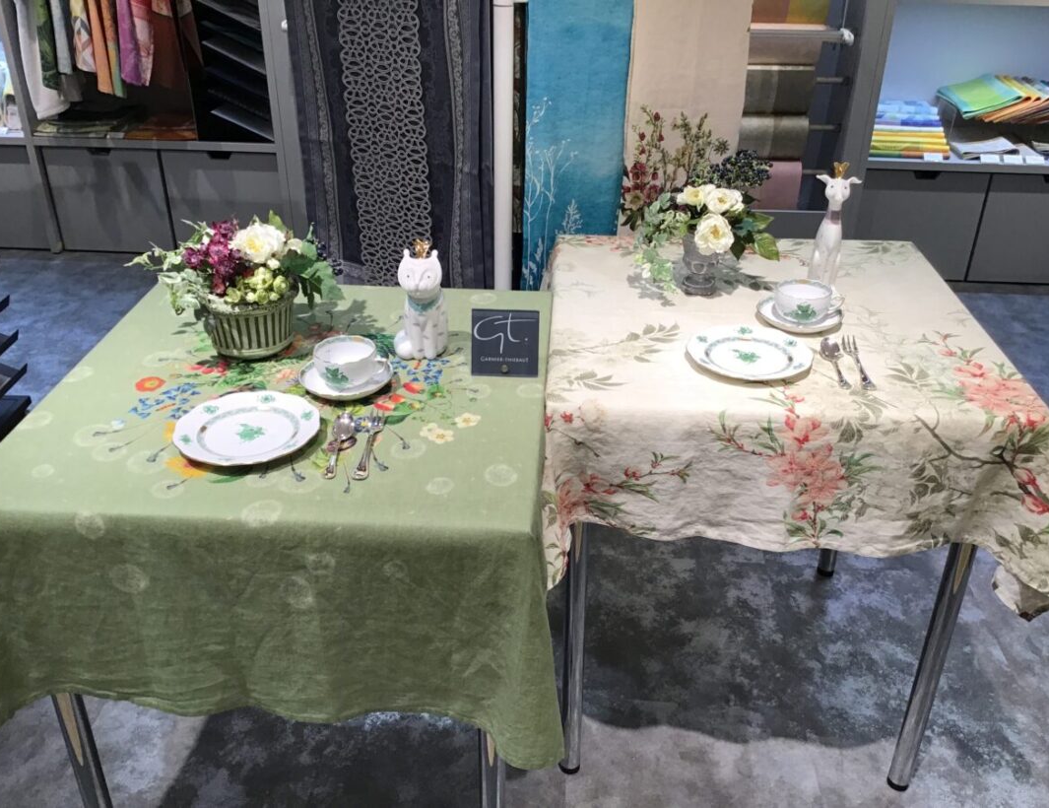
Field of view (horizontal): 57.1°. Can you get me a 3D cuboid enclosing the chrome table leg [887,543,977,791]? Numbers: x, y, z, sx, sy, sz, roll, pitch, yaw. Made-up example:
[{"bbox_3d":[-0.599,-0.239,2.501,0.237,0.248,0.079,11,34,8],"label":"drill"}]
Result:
[{"bbox_3d":[0.668,0.347,1.536,0.041,0.742,0.041,2,28,3],"label":"chrome table leg"}]

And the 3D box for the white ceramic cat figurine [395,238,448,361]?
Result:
[{"bbox_3d":[-0.153,-0.158,1.422,0.076,0.178,0.076,3,28,5],"label":"white ceramic cat figurine"}]

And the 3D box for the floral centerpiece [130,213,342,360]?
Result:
[{"bbox_3d":[-0.431,-0.189,1.442,0.295,0.205,0.230,2,28,3],"label":"floral centerpiece"}]

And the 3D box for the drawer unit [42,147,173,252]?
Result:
[{"bbox_3d":[-1.723,-0.943,4.230,0.487,0.430,0.420,2,28,4],"label":"drawer unit"}]

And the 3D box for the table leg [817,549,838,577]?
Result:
[{"bbox_3d":[0.703,0.065,2.061,0.041,0.742,0.041,2,28,3],"label":"table leg"}]

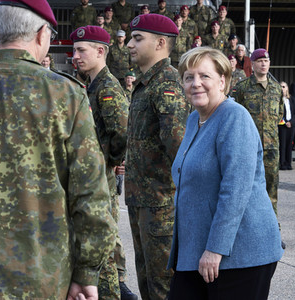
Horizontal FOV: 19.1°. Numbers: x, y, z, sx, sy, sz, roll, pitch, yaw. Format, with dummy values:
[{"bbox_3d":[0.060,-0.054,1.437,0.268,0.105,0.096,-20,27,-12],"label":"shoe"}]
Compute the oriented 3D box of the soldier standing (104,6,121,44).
[{"bbox_3d":[-0.739,-2.040,18.069,0.530,1.800,0.340,0,4,-5],"label":"soldier standing"}]

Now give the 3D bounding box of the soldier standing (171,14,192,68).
[{"bbox_3d":[0.655,-1.793,17.469,0.520,1.800,0.340,-1,5,-15],"label":"soldier standing"}]

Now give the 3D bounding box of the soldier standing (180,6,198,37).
[{"bbox_3d":[0.847,-2.087,18.169,0.530,1.800,0.340,0,4,-5],"label":"soldier standing"}]

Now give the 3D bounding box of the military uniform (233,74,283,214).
[{"bbox_3d":[1.023,0.006,8.205,0.520,1.420,0.340,-2,5,-22],"label":"military uniform"}]

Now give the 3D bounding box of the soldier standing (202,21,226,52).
[{"bbox_3d":[1.358,-1.669,17.569,0.530,1.800,0.340,0,4,-3],"label":"soldier standing"}]

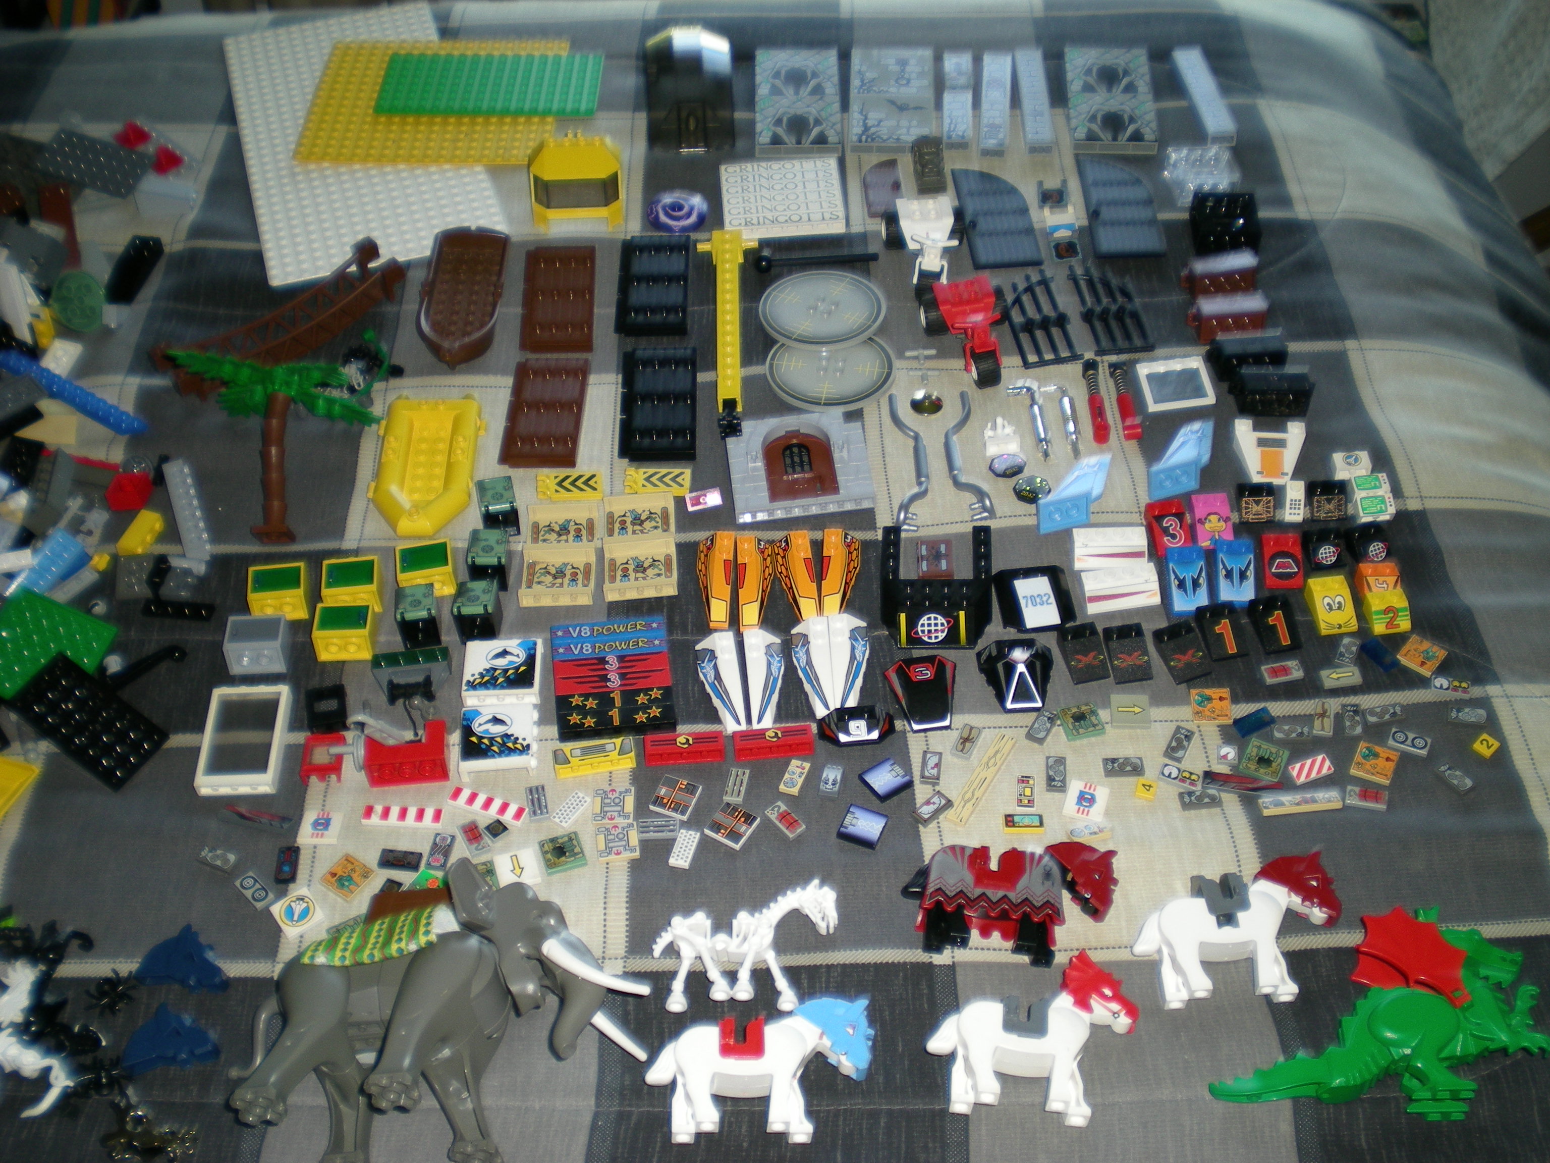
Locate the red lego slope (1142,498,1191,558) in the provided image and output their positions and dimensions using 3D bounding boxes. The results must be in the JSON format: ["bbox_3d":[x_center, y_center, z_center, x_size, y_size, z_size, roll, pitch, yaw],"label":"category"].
[{"bbox_3d":[0.180,-0.025,0.776,0.016,0.011,0.024,-6,50,-5],"label":"red lego slope"}]

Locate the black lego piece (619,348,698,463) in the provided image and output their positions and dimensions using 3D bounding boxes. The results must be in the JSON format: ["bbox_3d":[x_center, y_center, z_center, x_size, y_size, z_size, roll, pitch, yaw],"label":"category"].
[{"bbox_3d":[-0.057,-0.087,0.832,0.037,0.006,0.075,-1,49,-1],"label":"black lego piece"}]

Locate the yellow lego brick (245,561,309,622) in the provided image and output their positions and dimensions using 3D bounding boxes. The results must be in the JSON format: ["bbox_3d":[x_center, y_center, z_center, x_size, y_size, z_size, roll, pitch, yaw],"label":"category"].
[{"bbox_3d":[-0.220,0.005,0.756,0.024,0.016,0.019,-7,49,-4],"label":"yellow lego brick"}]

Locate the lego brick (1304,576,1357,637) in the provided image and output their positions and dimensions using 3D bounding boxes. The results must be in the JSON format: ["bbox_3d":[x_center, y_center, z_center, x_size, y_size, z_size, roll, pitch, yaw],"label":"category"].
[{"bbox_3d":[0.245,0.010,0.746,0.016,0.011,0.024,-6,50,-5],"label":"lego brick"}]

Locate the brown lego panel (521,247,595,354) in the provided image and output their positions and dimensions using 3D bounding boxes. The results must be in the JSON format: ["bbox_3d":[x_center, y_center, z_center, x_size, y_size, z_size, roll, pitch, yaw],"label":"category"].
[{"bbox_3d":[-0.112,-0.147,0.884,0.037,0.005,0.073,-2,53,-1],"label":"brown lego panel"}]

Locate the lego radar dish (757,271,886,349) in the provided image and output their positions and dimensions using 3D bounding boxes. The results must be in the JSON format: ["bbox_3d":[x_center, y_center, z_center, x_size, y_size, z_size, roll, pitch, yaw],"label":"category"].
[{"bbox_3d":[0.024,-0.137,0.858,0.064,0.010,0.064,-1,44,1],"label":"lego radar dish"}]

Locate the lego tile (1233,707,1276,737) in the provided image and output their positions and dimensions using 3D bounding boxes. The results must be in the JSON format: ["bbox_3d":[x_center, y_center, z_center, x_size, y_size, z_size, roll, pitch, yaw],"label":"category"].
[{"bbox_3d":[0.196,0.057,0.693,0.016,0.003,0.008,-20,51,-15],"label":"lego tile"}]

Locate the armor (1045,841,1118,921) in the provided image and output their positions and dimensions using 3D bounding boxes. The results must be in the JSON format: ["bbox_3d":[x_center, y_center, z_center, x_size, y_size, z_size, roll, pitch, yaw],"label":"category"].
[{"bbox_3d":[0.117,0.114,0.648,0.029,0.013,0.035,6,49,6],"label":"armor"}]

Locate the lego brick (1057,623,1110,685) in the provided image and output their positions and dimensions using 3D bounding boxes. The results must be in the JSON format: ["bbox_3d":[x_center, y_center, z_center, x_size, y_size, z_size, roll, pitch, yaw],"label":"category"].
[{"bbox_3d":[0.133,0.030,0.731,0.016,0.011,0.024,-10,50,-8],"label":"lego brick"}]

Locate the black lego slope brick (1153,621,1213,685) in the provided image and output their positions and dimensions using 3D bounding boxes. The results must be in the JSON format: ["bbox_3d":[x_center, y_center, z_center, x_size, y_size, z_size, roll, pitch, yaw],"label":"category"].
[{"bbox_3d":[0.173,0.030,0.722,0.016,0.011,0.024,-17,49,-10],"label":"black lego slope brick"}]

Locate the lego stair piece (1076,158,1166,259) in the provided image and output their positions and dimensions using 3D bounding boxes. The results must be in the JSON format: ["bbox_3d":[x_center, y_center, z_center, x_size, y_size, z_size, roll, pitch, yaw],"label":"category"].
[{"bbox_3d":[0.186,-0.201,0.914,0.036,0.006,0.080,-2,49,1],"label":"lego stair piece"}]

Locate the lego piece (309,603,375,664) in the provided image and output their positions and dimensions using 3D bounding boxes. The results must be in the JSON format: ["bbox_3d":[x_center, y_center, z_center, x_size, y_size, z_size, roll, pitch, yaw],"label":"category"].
[{"bbox_3d":[-0.187,0.022,0.741,0.024,0.016,0.021,-2,45,-5],"label":"lego piece"}]

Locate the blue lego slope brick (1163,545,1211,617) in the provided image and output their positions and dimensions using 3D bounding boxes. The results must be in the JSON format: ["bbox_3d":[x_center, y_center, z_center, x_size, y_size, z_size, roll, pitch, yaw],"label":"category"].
[{"bbox_3d":[0.183,-0.001,0.752,0.016,0.011,0.032,-1,47,3],"label":"blue lego slope brick"}]

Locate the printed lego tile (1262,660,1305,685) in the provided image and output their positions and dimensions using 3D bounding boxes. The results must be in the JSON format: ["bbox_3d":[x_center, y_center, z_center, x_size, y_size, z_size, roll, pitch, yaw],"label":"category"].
[{"bbox_3d":[0.217,0.039,0.726,0.016,0.003,0.008,-8,50,-7],"label":"printed lego tile"}]

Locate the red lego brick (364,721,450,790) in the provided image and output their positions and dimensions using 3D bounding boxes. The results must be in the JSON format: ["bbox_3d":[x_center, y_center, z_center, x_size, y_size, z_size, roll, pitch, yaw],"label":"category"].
[{"bbox_3d":[-0.150,0.071,0.696,0.032,0.016,0.019,-5,50,-4],"label":"red lego brick"}]

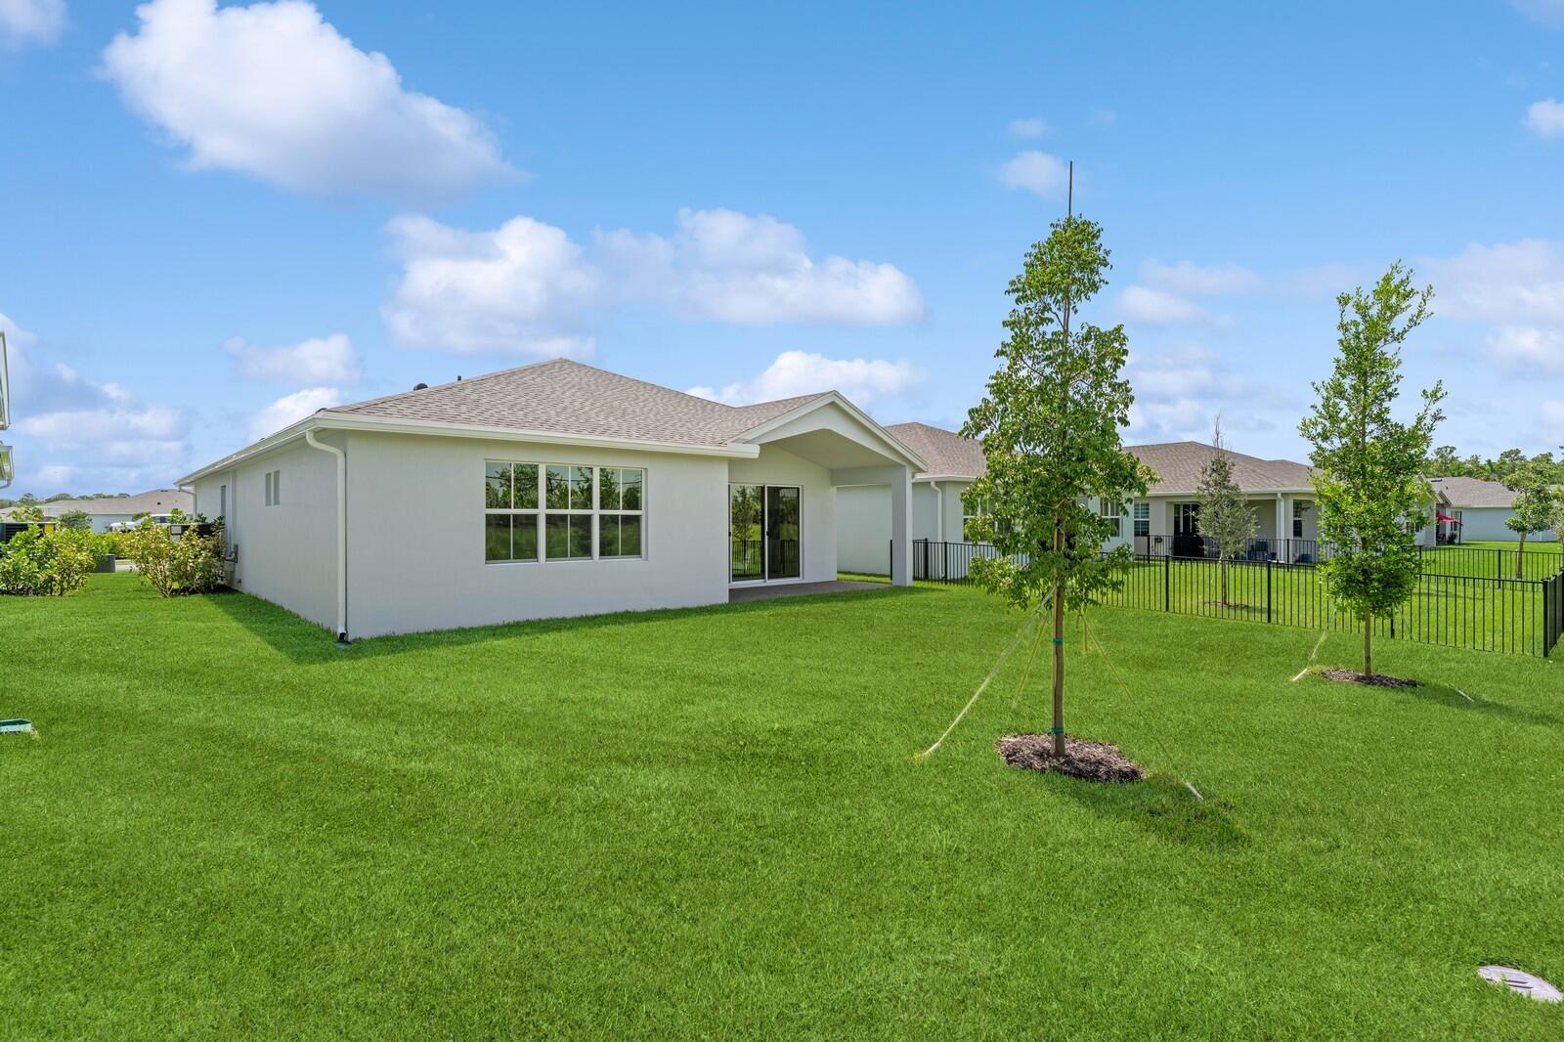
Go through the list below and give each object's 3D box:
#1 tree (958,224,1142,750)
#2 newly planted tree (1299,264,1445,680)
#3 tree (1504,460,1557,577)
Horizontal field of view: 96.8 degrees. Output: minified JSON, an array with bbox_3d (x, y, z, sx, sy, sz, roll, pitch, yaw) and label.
[{"bbox_3d":[2.150,-0.290,5.500,1.420,4.300,1.420,0,0,0],"label":"tree"},{"bbox_3d":[7.650,-0.630,9.000,1.600,5.300,1.600,0,0,0],"label":"newly planted tree"},{"bbox_3d":[28.000,-0.100,26.000,1.700,4.350,1.700,0,0,0],"label":"tree"}]

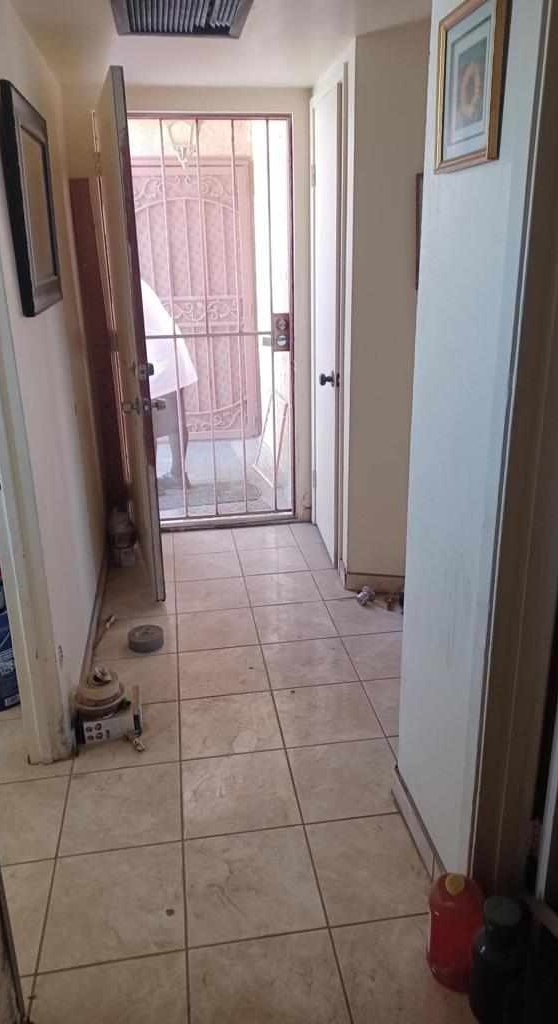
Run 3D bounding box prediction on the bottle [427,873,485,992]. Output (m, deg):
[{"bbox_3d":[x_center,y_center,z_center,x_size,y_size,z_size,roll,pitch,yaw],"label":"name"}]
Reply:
[{"bbox_3d":[0.375,0.868,1.552,0.117,0.240,0.117,-4,20,-7],"label":"bottle"}]

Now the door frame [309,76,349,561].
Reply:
[{"bbox_3d":[0.267,-0.821,3.479,0.100,2.120,0.750,-4,20,-7],"label":"door frame"}]

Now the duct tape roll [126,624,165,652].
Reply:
[{"bbox_3d":[-0.524,0.498,2.914,0.136,0.049,0.136,-4,20,-7],"label":"duct tape roll"}]

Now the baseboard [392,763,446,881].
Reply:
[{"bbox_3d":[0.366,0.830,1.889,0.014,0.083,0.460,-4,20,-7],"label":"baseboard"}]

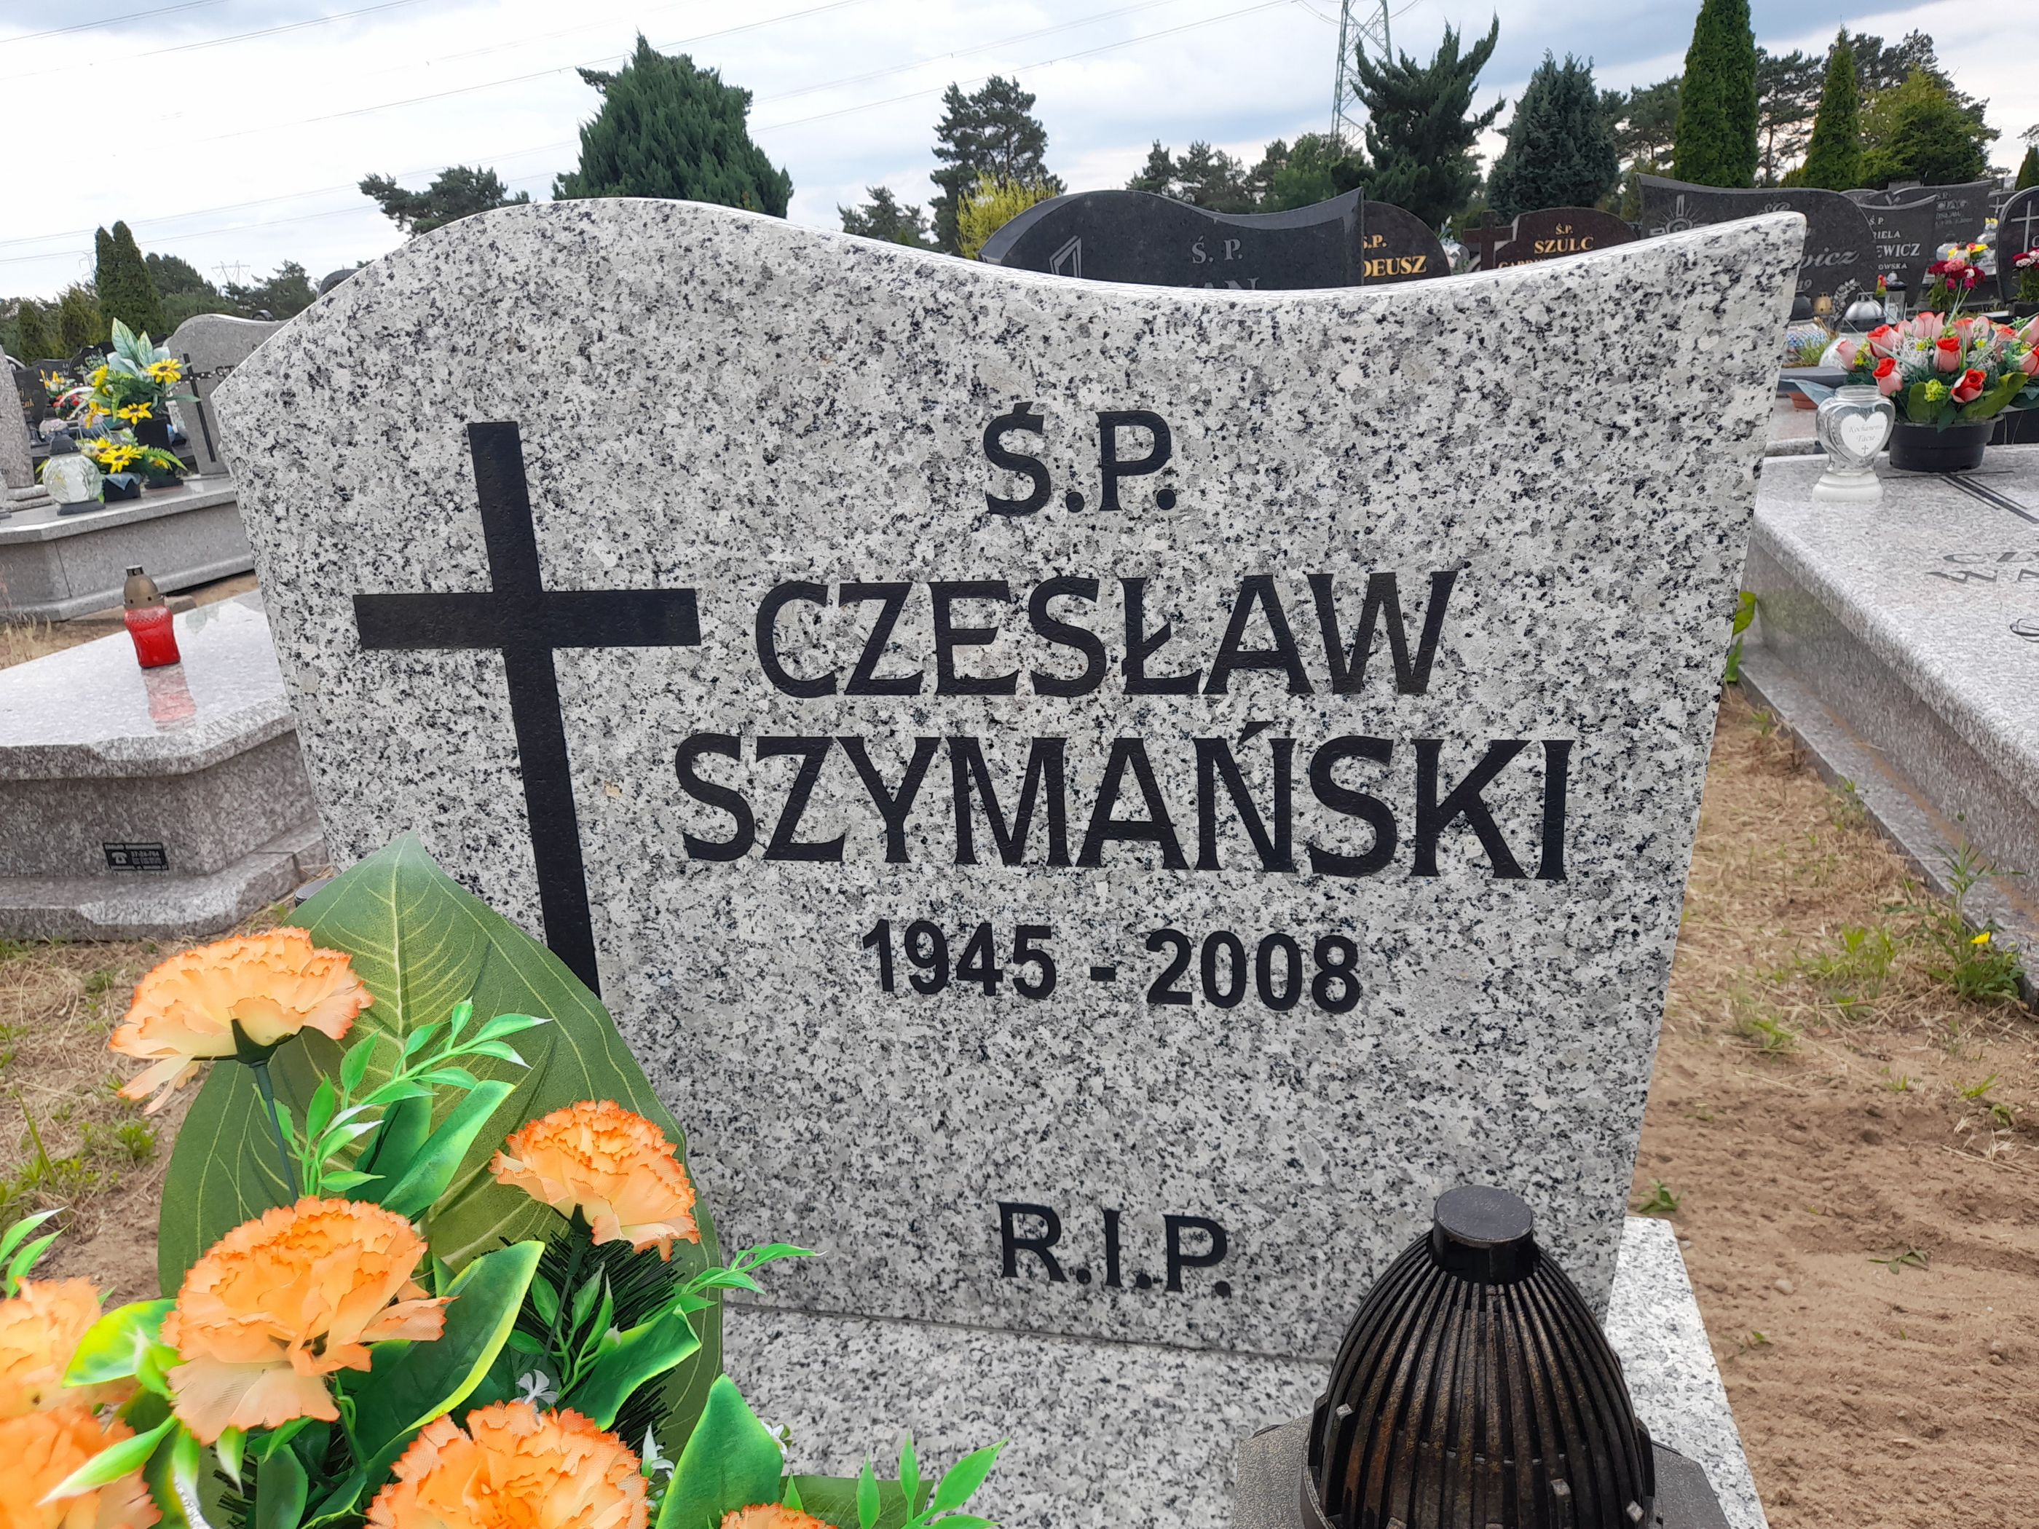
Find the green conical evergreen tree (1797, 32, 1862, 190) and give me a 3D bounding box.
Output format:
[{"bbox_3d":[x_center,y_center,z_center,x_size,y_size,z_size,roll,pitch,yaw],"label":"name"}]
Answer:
[{"bbox_3d":[8.664,-6.197,15.746,0.662,3.031,0.662,4,19,28],"label":"green conical evergreen tree"}]

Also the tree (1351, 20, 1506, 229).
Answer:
[{"bbox_3d":[3.526,-4.787,12.689,1.313,2.966,1.313,0,17,16],"label":"tree"}]

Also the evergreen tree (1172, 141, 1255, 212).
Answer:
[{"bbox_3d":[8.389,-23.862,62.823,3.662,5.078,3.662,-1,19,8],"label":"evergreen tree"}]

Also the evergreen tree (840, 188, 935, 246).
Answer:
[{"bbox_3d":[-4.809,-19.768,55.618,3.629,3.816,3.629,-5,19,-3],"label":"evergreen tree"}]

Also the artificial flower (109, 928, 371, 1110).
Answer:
[{"bbox_3d":[-0.265,0.084,0.500,0.086,0.055,0.080,-14,10,-29],"label":"artificial flower"}]

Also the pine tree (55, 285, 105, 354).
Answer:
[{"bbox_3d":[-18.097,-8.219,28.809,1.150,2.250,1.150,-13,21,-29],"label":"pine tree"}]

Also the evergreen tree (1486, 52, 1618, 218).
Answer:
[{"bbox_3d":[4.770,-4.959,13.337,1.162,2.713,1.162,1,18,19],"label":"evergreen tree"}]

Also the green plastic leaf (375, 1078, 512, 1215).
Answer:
[{"bbox_3d":[-0.204,0.137,0.525,0.026,0.068,0.014,47,9,16],"label":"green plastic leaf"}]

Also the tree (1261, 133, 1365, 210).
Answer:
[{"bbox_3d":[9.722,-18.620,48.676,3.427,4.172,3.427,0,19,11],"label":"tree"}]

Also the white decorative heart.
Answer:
[{"bbox_3d":[1.486,-0.579,2.600,0.092,0.088,0.012,0,19,13],"label":"white decorative heart"}]

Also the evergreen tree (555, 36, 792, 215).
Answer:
[{"bbox_3d":[-4.106,-7.110,18.617,2.882,3.811,2.882,-7,19,-10],"label":"evergreen tree"}]

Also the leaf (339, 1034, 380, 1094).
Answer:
[{"bbox_3d":[-0.225,0.103,0.502,0.010,0.025,0.006,32,11,3],"label":"leaf"}]

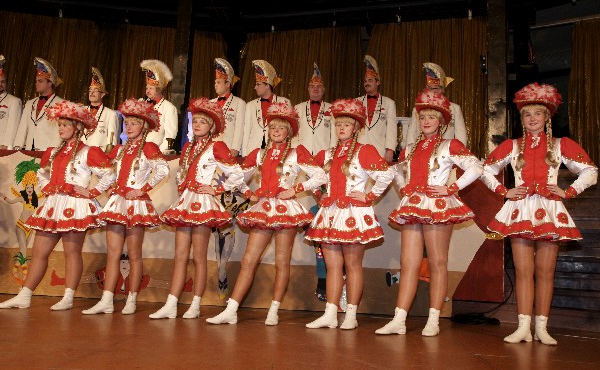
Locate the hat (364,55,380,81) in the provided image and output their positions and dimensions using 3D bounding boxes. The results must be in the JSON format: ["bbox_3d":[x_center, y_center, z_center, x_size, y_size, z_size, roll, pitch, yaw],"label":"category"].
[{"bbox_3d":[0.781,-1.248,5.373,0.172,0.268,0.232,-3,-10,33],"label":"hat"}]

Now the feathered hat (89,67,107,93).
[{"bbox_3d":[-2.060,-1.066,5.100,0.170,0.250,0.270,0,-5,3],"label":"feathered hat"}]

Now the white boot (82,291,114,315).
[{"bbox_3d":[-1.514,0.890,3.757,0.237,0.172,0.091,6,-9,-23],"label":"white boot"}]

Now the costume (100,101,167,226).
[{"bbox_3d":[-1.349,-0.178,4.050,0.620,1.020,0.480,0,0,24],"label":"costume"}]

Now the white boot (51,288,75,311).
[{"bbox_3d":[-1.853,0.892,3.909,0.091,0.172,0.237,-3,-10,31],"label":"white boot"}]

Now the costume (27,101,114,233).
[{"bbox_3d":[-1.804,-0.122,3.990,0.646,1.020,0.444,1,-9,12],"label":"costume"}]

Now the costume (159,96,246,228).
[{"bbox_3d":[-0.760,-0.179,3.900,0.640,1.000,0.480,0,0,25],"label":"costume"}]

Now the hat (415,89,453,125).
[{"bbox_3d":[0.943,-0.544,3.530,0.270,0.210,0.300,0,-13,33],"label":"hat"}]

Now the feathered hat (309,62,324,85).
[{"bbox_3d":[0.156,-1.048,4.720,0.160,0.230,0.260,0,-3,6],"label":"feathered hat"}]

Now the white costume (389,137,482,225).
[{"bbox_3d":[0.950,-0.035,3.530,0.660,0.620,0.460,0,0,34],"label":"white costume"}]

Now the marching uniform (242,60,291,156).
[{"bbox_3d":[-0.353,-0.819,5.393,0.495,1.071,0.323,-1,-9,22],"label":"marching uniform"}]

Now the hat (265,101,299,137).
[{"bbox_3d":[-0.138,-0.487,3.720,0.260,0.210,0.290,0,-13,22],"label":"hat"}]

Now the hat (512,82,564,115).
[{"bbox_3d":[1.629,-0.583,3.424,0.293,0.192,0.323,-3,-10,32],"label":"hat"}]

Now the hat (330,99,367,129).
[{"bbox_3d":[0.364,-0.514,3.697,0.263,0.192,0.313,-1,-9,20],"label":"hat"}]

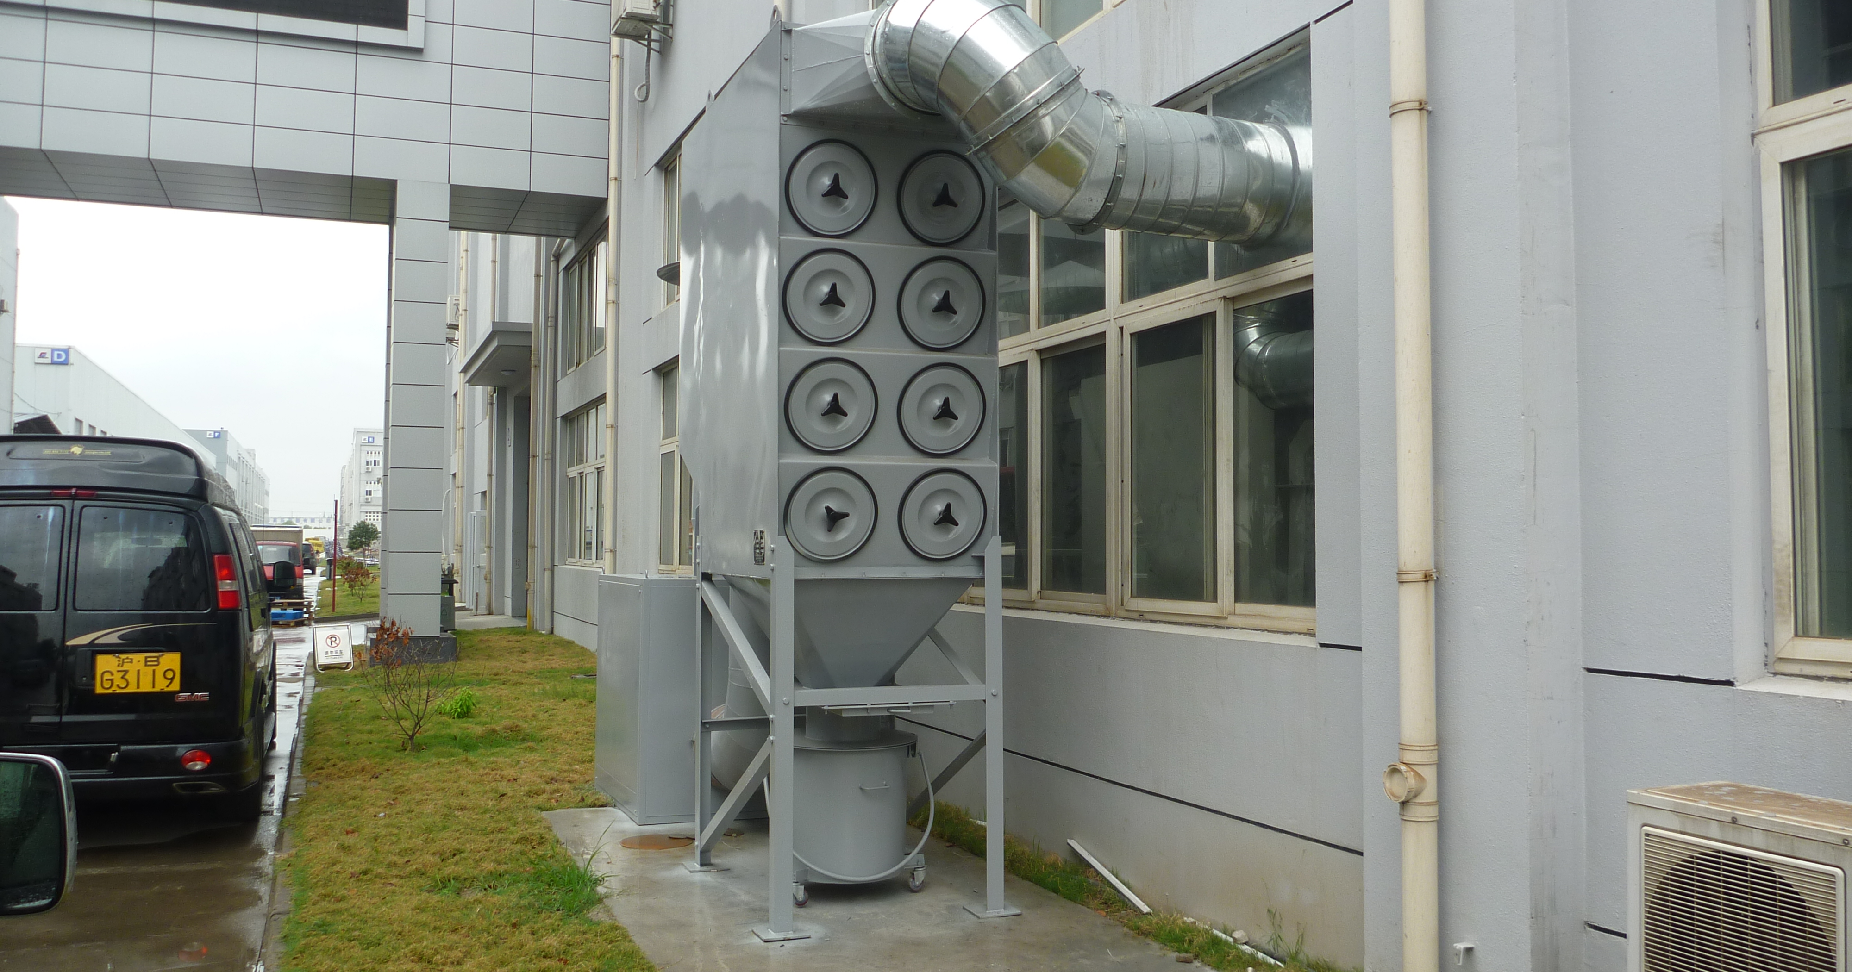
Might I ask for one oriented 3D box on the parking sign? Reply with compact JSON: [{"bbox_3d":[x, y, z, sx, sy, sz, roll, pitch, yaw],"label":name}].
[{"bbox_3d":[-8.063,2.189,20.370,0.480,0.630,0.360,2,-3,-30],"label":"parking sign"}]

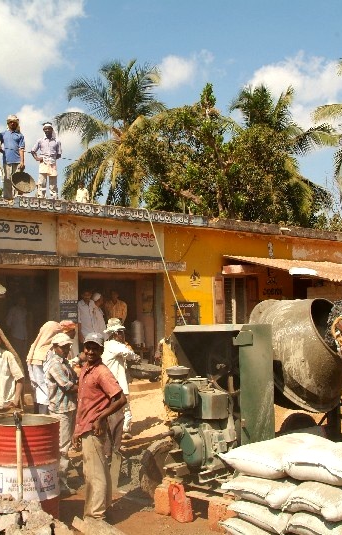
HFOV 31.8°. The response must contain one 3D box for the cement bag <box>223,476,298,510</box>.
[{"bbox_3d":[0.690,1.480,3.980,0.620,0.170,0.460,4,-7,-43],"label":"cement bag"}]

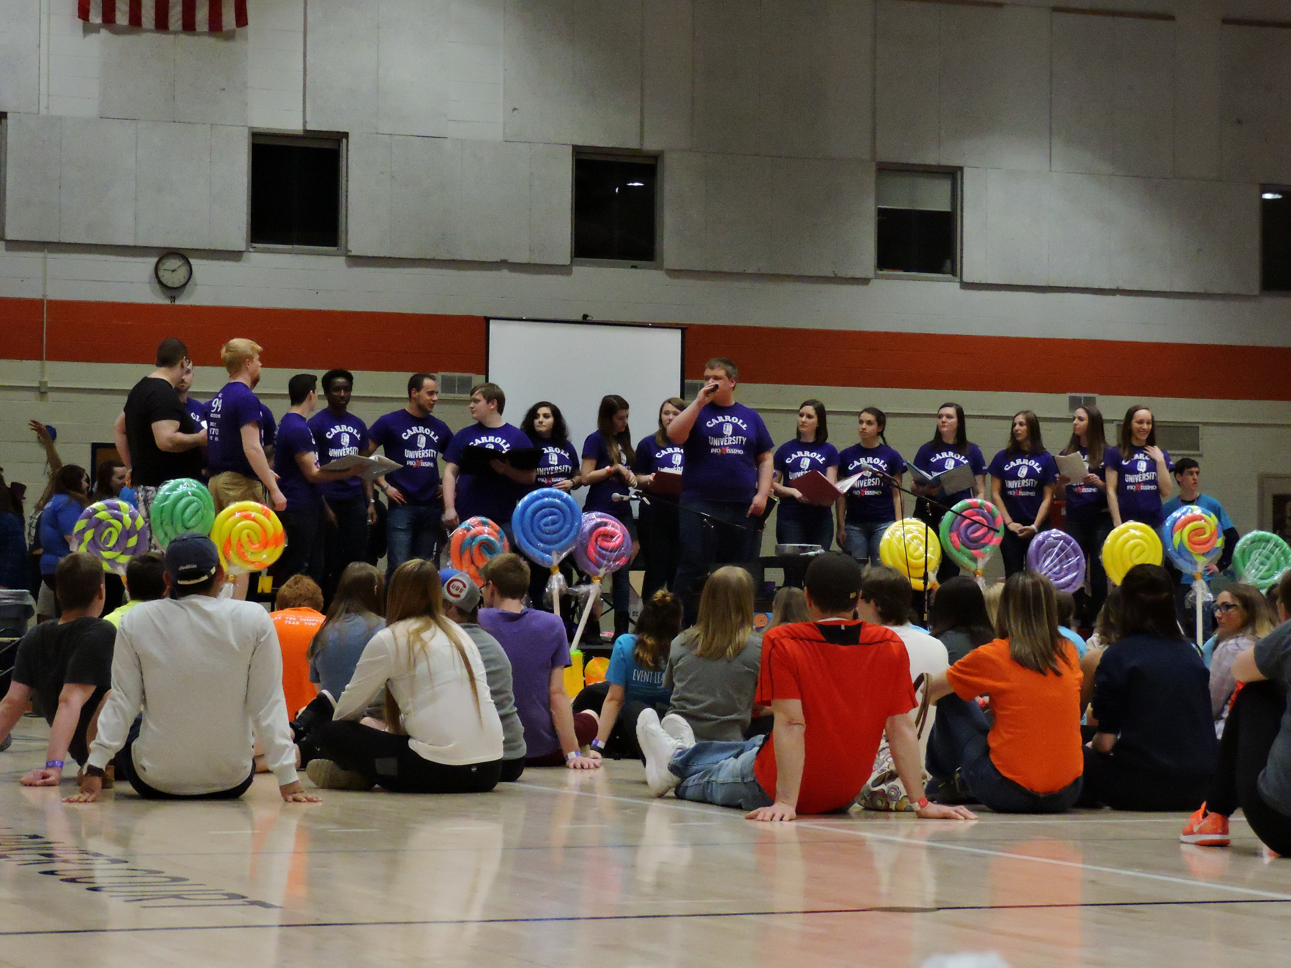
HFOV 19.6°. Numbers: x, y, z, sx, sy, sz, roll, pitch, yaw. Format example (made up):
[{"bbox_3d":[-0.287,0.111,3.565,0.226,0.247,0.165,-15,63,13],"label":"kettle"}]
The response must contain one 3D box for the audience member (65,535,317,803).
[{"bbox_3d":[-1.540,0.629,12.830,0.820,0.880,1.050,1,-2,1],"label":"audience member"}]

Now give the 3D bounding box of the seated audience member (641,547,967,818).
[{"bbox_3d":[0.460,0.620,11.850,0.820,0.810,1.550,1,-2,-12],"label":"seated audience member"}]

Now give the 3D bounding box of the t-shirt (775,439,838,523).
[{"bbox_3d":[1.070,-0.017,24.800,0.460,0.570,0.270,0,-2,3],"label":"t-shirt"}]

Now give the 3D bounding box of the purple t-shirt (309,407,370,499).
[{"bbox_3d":[-2.001,-0.187,24.300,0.430,0.600,0.250,1,-2,-10],"label":"purple t-shirt"}]

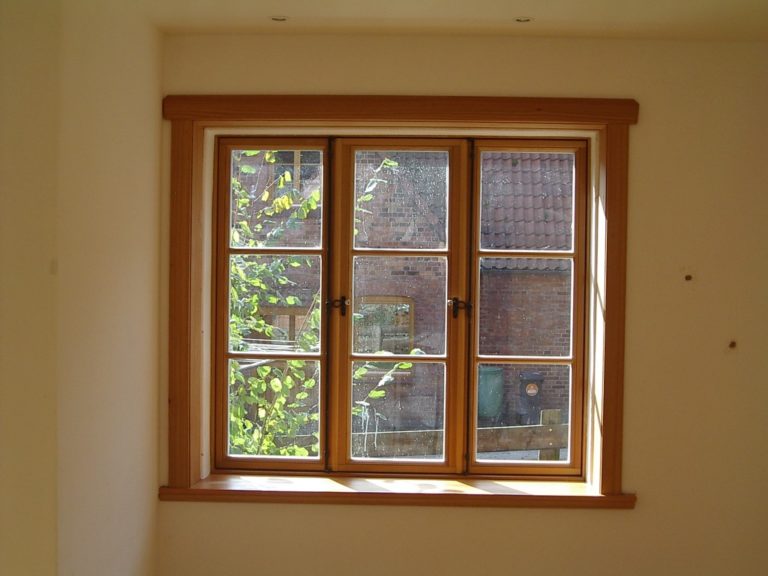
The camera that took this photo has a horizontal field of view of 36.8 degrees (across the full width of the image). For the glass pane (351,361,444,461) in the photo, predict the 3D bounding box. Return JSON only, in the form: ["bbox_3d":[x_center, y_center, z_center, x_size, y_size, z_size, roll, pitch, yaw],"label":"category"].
[{"bbox_3d":[0.053,0.461,4.309,0.350,0.373,0.020,1,1,2],"label":"glass pane"}]

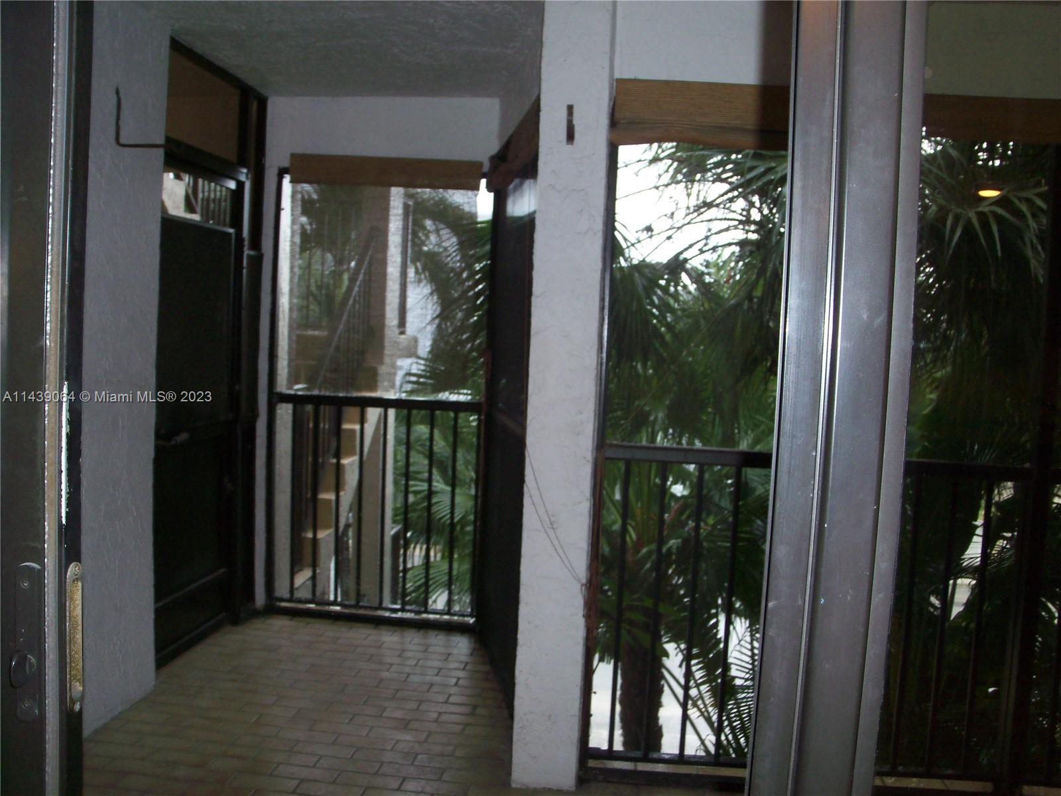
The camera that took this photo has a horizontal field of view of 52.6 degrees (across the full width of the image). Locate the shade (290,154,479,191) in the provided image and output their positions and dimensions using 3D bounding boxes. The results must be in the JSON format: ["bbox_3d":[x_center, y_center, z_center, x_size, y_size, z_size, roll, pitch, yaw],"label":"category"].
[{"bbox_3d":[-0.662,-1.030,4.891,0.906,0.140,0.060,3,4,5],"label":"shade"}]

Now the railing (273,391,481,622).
[{"bbox_3d":[-0.737,0.507,5.022,1.000,1.022,0.060,3,4,5],"label":"railing"}]

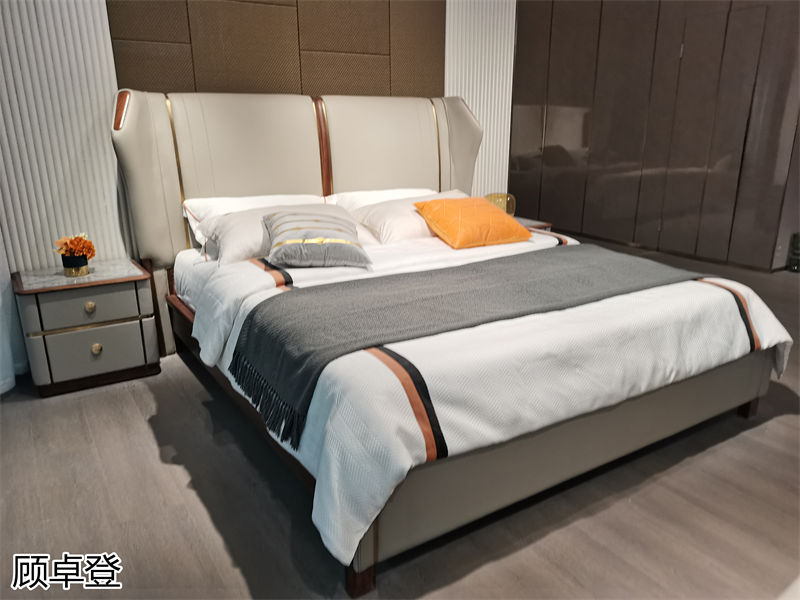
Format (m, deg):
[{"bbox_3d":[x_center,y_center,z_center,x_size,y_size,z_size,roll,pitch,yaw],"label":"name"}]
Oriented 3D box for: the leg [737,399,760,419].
[{"bbox_3d":[1.473,0.443,2.548,0.070,0.095,0.055,-10,20,-30],"label":"leg"}]

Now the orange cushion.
[{"bbox_3d":[0.377,-0.419,3.184,0.480,0.140,0.480,-9,39,-26],"label":"orange cushion"}]

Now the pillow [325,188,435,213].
[{"bbox_3d":[0.007,-0.521,3.542,0.760,0.145,0.430,-10,56,-30],"label":"pillow"}]

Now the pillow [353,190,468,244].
[{"bbox_3d":[0.154,-0.478,3.441,0.780,0.145,0.430,-10,53,-30],"label":"pillow"}]

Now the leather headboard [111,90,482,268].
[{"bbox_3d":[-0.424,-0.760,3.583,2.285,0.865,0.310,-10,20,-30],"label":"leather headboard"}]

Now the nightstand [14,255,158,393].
[{"bbox_3d":[-1.531,0.115,2.971,0.548,0.496,0.465,-10,20,-30],"label":"nightstand"}]

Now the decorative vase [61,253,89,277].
[{"bbox_3d":[-1.552,-0.166,2.877,0.110,0.097,0.110,-10,20,-30],"label":"decorative vase"}]

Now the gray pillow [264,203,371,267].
[{"bbox_3d":[-0.391,-0.285,2.754,0.450,0.140,0.450,-4,36,-12],"label":"gray pillow"}]

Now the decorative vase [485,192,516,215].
[{"bbox_3d":[0.728,-0.666,4.354,0.236,0.177,0.236,0,17,0],"label":"decorative vase"}]

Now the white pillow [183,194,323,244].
[{"bbox_3d":[-0.679,-0.404,3.146,0.780,0.145,0.430,-10,56,-30],"label":"white pillow"}]

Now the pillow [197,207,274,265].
[{"bbox_3d":[-0.565,-0.349,3.027,0.780,0.145,0.430,-10,53,-30],"label":"pillow"}]

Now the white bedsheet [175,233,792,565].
[{"bbox_3d":[0.193,0.045,2.745,2.080,0.470,2.020,-10,20,-30],"label":"white bedsheet"}]

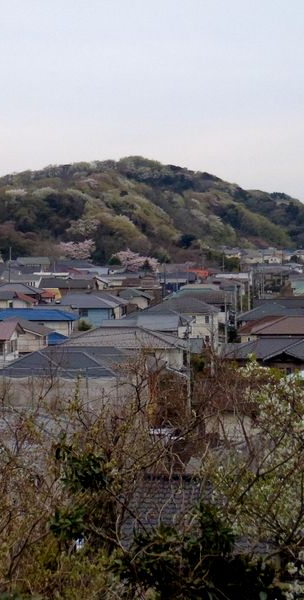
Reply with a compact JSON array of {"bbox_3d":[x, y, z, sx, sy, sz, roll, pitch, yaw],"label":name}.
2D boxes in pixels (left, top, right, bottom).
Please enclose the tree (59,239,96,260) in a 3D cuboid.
[{"bbox_3d":[-23.053,-14.163,390.000,11.400,9.000,10.300,0,2,0],"label":"tree"}]

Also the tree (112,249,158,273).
[{"bbox_3d":[-4.868,-10.014,360.000,13.200,8.800,11.000,0,2,0],"label":"tree"}]

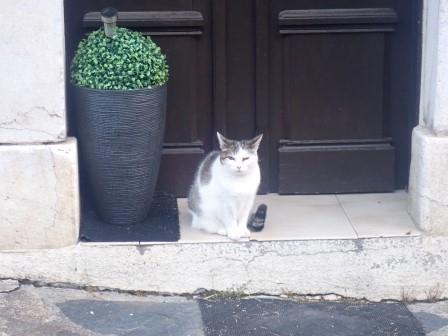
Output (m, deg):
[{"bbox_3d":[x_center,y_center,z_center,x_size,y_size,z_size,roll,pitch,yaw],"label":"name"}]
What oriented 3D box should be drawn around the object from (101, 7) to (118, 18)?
[{"bbox_3d":[-0.365,-0.496,4.132,0.056,0.031,0.056,-4,21,1],"label":"object"}]

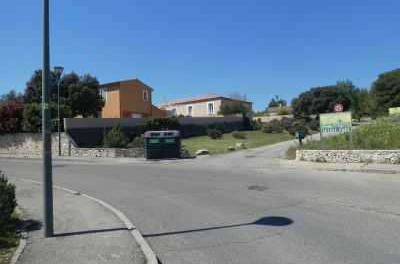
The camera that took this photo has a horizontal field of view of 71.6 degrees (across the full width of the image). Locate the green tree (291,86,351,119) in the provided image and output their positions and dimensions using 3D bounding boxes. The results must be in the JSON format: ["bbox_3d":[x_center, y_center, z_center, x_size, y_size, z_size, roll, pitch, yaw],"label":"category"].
[{"bbox_3d":[14.897,-3.433,34.000,7.370,4.210,6.500,0,1,0],"label":"green tree"}]

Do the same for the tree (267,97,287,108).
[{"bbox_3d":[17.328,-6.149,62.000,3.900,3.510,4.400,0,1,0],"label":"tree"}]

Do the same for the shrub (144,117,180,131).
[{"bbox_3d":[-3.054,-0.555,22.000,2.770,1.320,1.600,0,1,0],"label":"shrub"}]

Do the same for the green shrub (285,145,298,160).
[{"bbox_3d":[5.147,1.153,15.600,0.800,0.900,0.800,-1,0,18],"label":"green shrub"}]

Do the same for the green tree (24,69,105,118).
[{"bbox_3d":[-11.076,-2.799,22.500,6.450,4.610,5.800,0,1,0],"label":"green tree"}]

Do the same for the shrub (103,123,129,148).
[{"bbox_3d":[-5.272,0.250,17.300,1.570,1.650,1.600,0,1,0],"label":"shrub"}]

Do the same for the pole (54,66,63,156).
[{"bbox_3d":[-9.387,-1.368,18.500,0.580,6.000,0.580,-1,0,-27],"label":"pole"}]

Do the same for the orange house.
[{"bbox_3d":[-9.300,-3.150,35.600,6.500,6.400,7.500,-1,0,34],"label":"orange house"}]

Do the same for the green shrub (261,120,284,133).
[{"bbox_3d":[8.889,-0.638,34.000,2.900,1.500,2.200,-1,0,15],"label":"green shrub"}]

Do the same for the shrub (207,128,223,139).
[{"bbox_3d":[1.412,0.195,27.000,1.500,1.000,1.400,-1,0,3],"label":"shrub"}]

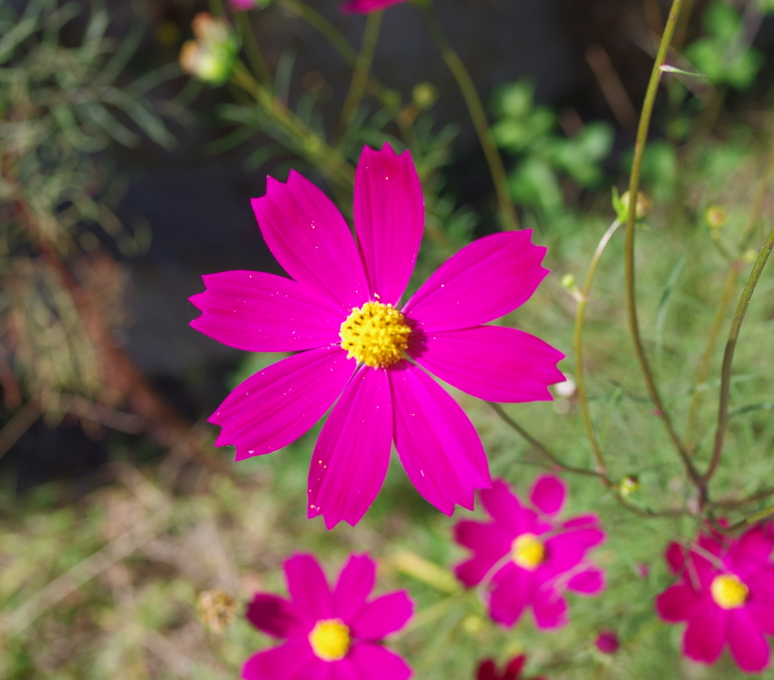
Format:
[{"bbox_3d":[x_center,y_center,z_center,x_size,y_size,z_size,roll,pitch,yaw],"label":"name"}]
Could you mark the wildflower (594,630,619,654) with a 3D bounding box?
[{"bbox_3d":[0.097,0.133,0.575,0.009,0.011,0.009,0,30,0],"label":"wildflower"}]

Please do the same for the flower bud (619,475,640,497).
[{"bbox_3d":[0.070,0.042,0.375,0.006,0.006,0.006,13,27,0],"label":"flower bud"}]

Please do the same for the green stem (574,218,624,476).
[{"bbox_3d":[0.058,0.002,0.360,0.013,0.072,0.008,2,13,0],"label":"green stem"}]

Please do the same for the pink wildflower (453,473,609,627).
[{"bbox_3d":[0.062,0.092,0.570,0.065,0.019,0.066,5,74,8],"label":"pink wildflower"}]

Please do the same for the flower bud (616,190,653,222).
[{"bbox_3d":[0.066,-0.036,0.352,0.009,0.009,0.009,43,27,0],"label":"flower bud"}]

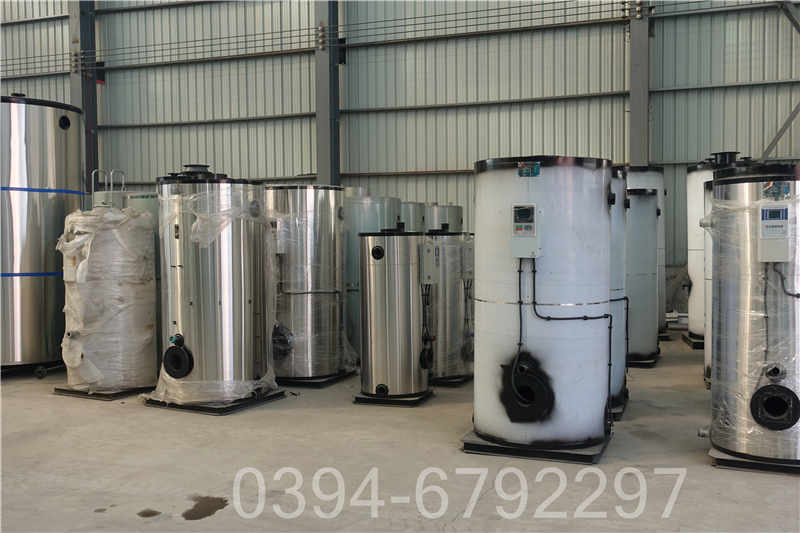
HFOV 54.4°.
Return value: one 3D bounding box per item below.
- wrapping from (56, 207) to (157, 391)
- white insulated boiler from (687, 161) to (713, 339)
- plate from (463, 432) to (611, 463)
[{"bbox_3d":[-2.996,0.312,8.010,0.930,1.830,0.970,1,2,27],"label":"wrapping"},{"bbox_3d":[4.567,-0.192,10.791,1.087,2.464,1.087,0,3,20],"label":"white insulated boiler"},{"bbox_3d":[1.081,1.315,6.008,0.951,0.083,0.951,0,3,21],"label":"plate"}]

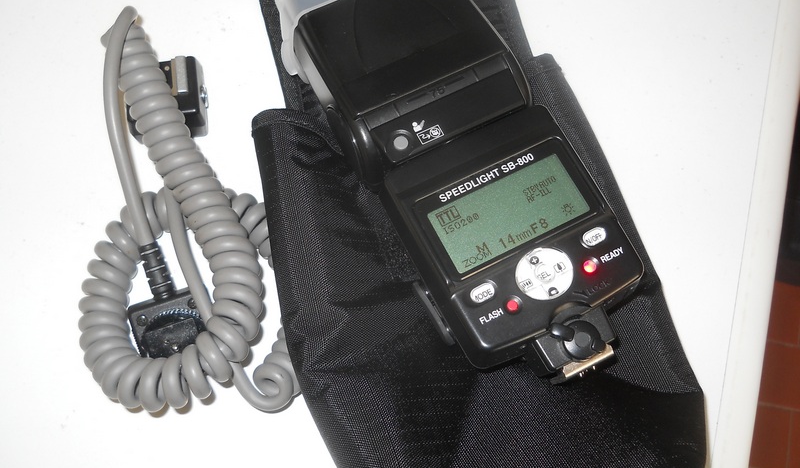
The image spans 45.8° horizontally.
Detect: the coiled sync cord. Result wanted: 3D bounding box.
[{"bbox_3d":[-0.086,-0.018,0.381,0.094,0.045,0.178,-7,67,-3],"label":"coiled sync cord"}]

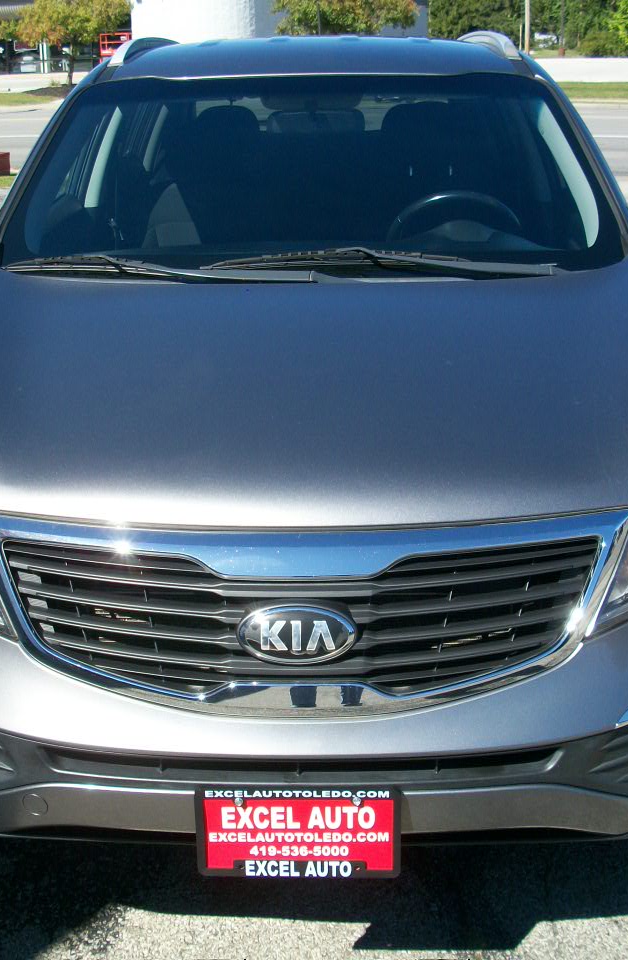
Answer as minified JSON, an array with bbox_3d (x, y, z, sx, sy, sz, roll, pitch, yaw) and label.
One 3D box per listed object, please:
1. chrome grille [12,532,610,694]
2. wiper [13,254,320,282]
[{"bbox_3d":[-0.021,0.205,2.016,0.960,0.210,0.190,0,19,1],"label":"chrome grille"},{"bbox_3d":[-0.344,-0.482,2.982,0.710,0.060,0.120,0,19,1],"label":"wiper"}]

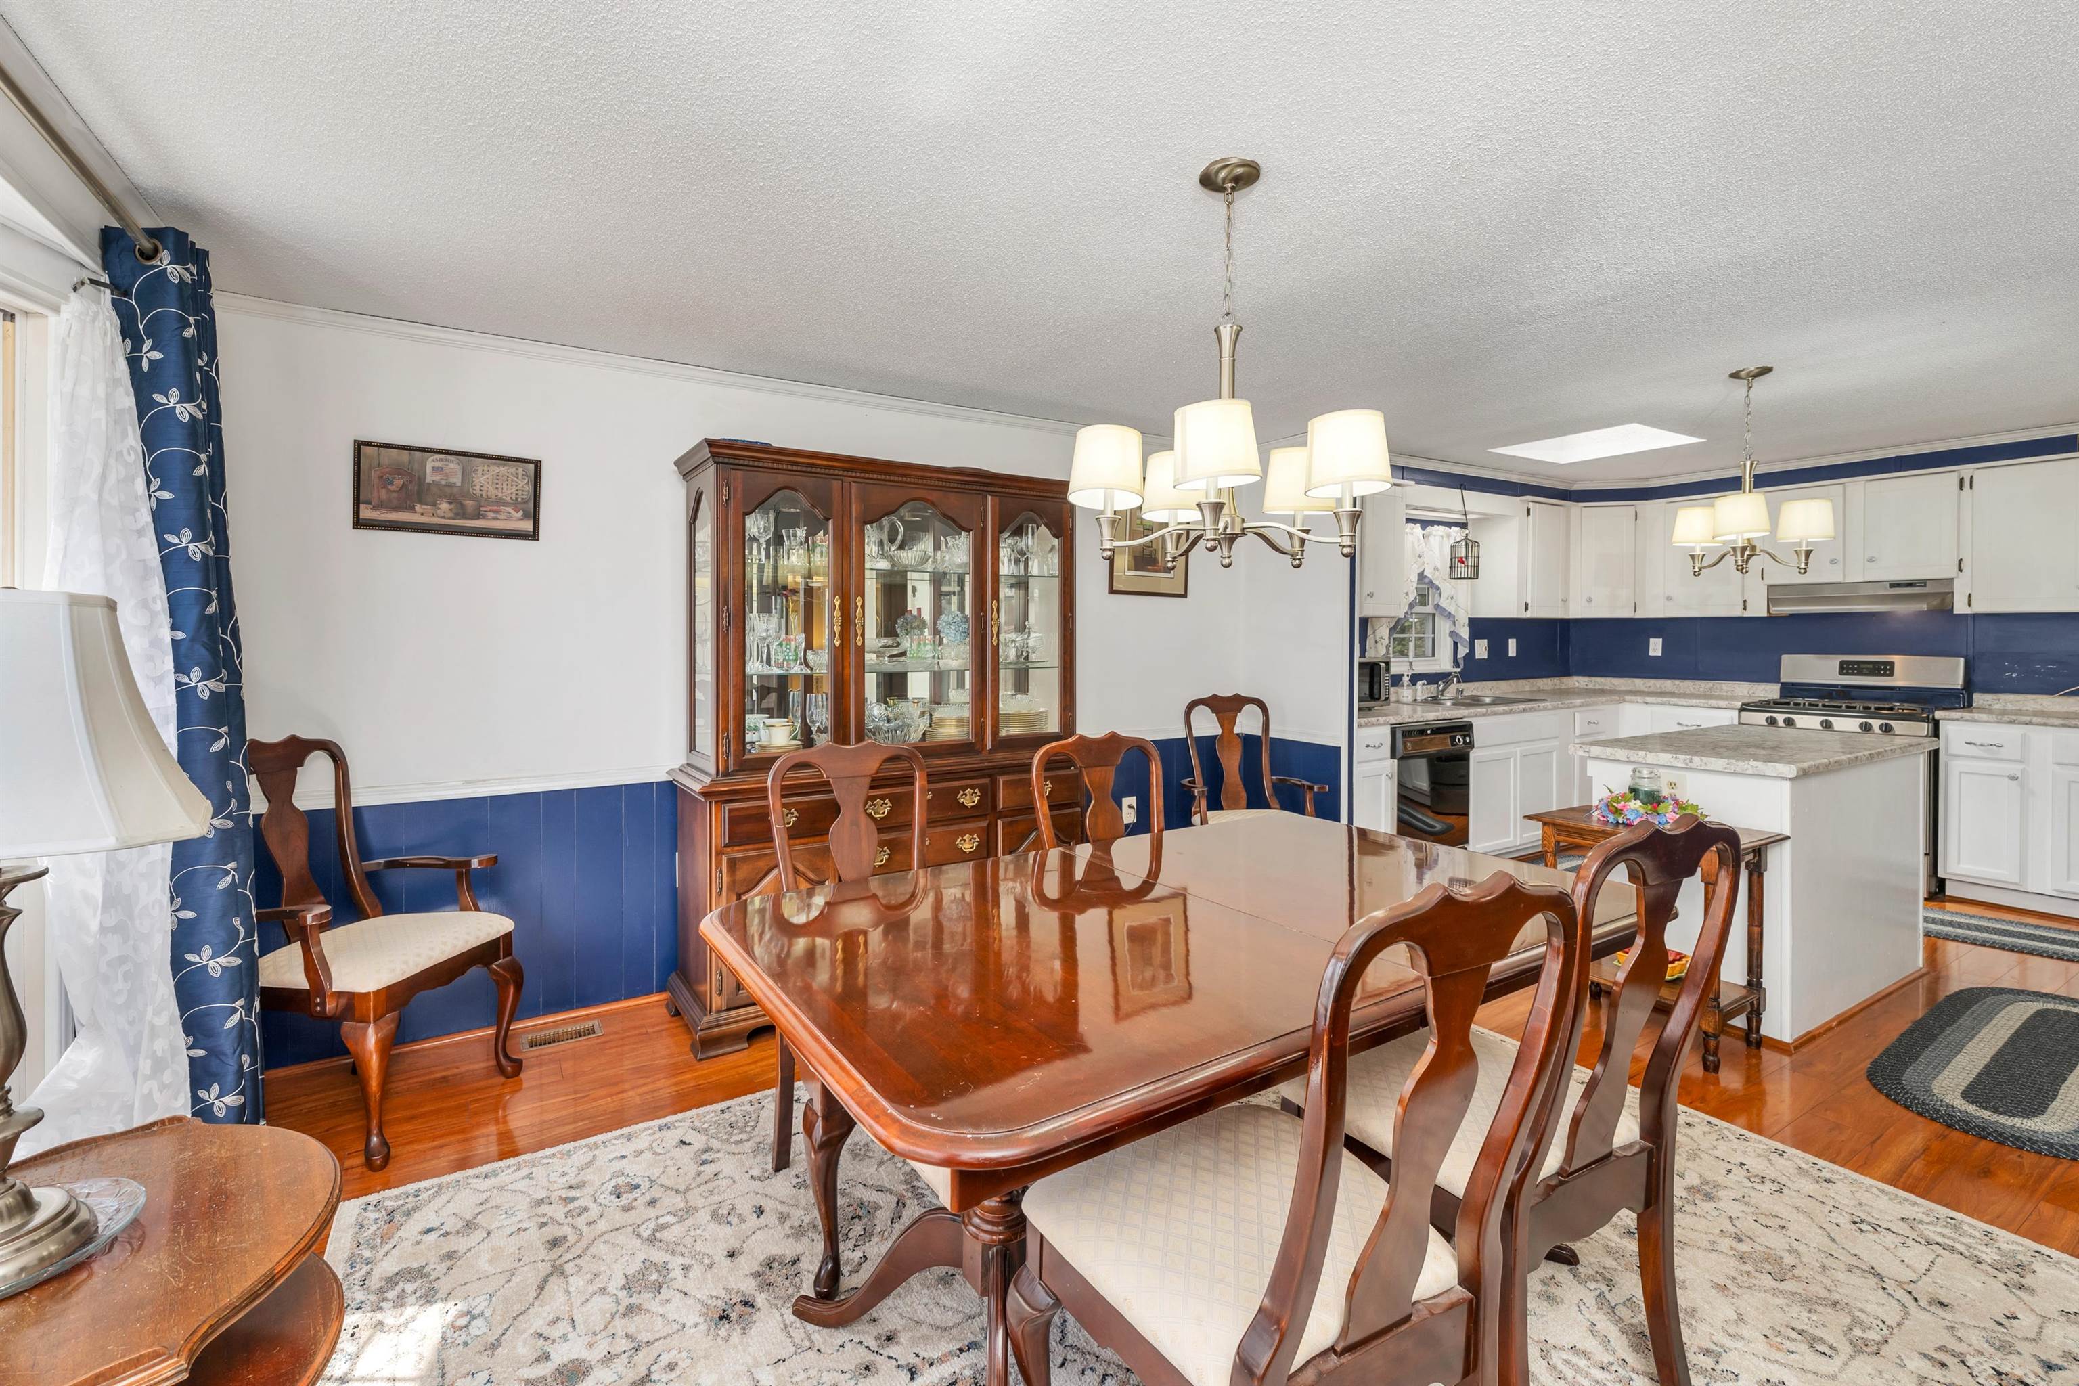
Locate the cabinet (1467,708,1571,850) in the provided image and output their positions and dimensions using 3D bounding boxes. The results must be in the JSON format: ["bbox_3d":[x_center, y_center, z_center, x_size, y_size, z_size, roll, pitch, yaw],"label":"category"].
[{"bbox_3d":[2.602,0.525,4.895,0.980,0.870,0.600,-2,4,-32],"label":"cabinet"}]

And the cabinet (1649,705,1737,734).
[{"bbox_3d":[4.206,0.509,5.117,0.600,0.870,0.470,-2,4,-32],"label":"cabinet"}]

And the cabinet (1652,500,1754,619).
[{"bbox_3d":[4.393,-0.878,5.294,0.310,0.770,0.525,-2,3,-30],"label":"cabinet"}]

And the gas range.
[{"bbox_3d":[4.521,0.398,4.542,0.670,1.160,0.760,-2,4,-32],"label":"gas range"}]

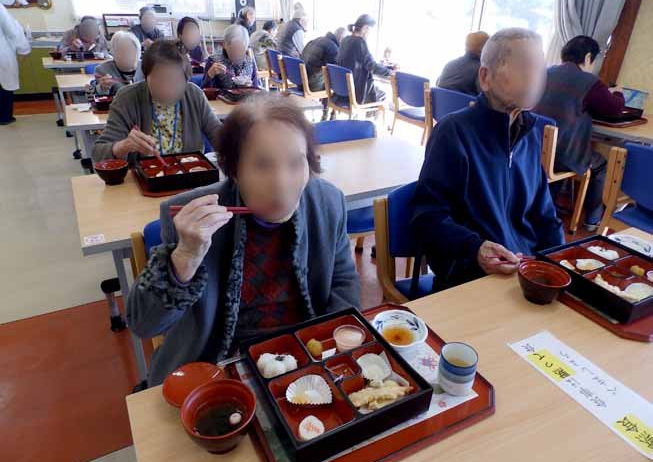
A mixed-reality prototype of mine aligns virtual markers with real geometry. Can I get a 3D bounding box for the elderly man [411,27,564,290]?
[{"bbox_3d":[0.535,0.072,1.332,0.560,1.280,0.680,-9,31,-21],"label":"elderly man"}]

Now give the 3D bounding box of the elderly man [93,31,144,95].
[{"bbox_3d":[-1.387,-0.895,3.142,0.480,1.140,0.660,-14,32,-26],"label":"elderly man"}]

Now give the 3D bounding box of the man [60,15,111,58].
[{"bbox_3d":[-2.774,-2.000,5.089,0.500,1.130,0.680,-14,32,-26],"label":"man"}]

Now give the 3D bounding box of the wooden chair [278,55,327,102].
[{"bbox_3d":[-0.201,-1.689,5.055,0.540,0.785,0.505,-16,34,-31],"label":"wooden chair"}]

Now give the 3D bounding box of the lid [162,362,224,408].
[{"bbox_3d":[-0.236,0.275,0.744,0.104,0.028,0.104,2,28,-1],"label":"lid"}]

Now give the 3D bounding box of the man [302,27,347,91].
[{"bbox_3d":[0.000,-1.833,5.027,0.760,1.180,0.500,-13,32,-28],"label":"man"}]

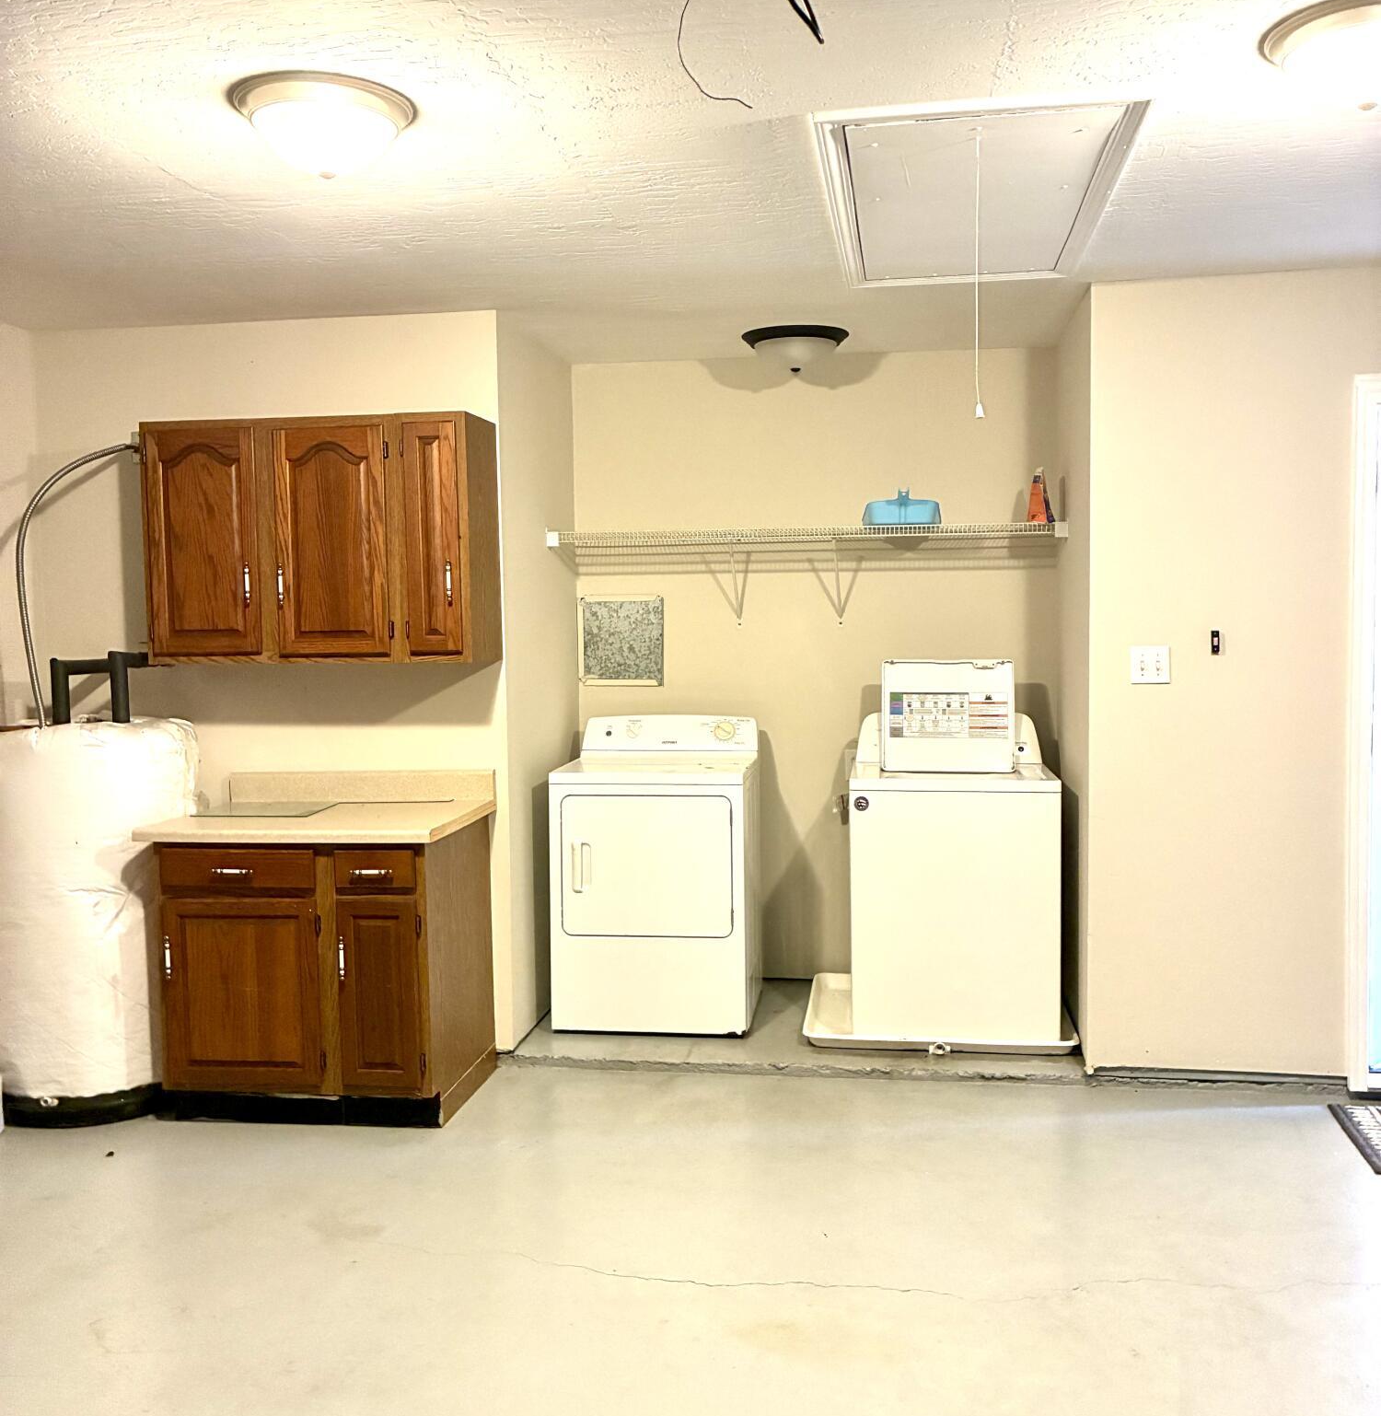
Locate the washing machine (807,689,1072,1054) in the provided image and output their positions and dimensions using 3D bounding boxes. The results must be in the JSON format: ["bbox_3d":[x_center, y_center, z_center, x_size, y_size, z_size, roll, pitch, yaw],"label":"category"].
[{"bbox_3d":[0.910,0.555,4.918,0.750,1.120,0.710,0,4,9],"label":"washing machine"}]

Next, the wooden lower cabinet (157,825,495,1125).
[{"bbox_3d":[-1.132,0.796,4.415,0.855,0.865,0.600,0,4,9],"label":"wooden lower cabinet"}]

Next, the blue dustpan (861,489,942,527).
[{"bbox_3d":[0.772,-0.734,5.026,0.283,0.152,0.290,0,4,9],"label":"blue dustpan"}]

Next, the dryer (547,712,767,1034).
[{"bbox_3d":[-0.100,0.583,5.093,0.690,1.070,0.640,0,4,9],"label":"dryer"}]

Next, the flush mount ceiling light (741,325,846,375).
[{"bbox_3d":[0.374,-1.258,4.907,0.377,0.128,0.377,0,4,9],"label":"flush mount ceiling light"}]

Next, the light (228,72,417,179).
[{"bbox_3d":[-0.698,-1.085,2.642,0.350,0.134,0.350,0,4,9],"label":"light"}]

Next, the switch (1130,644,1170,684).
[{"bbox_3d":[1.409,-0.131,4.236,0.117,0.116,0.013,0,4,9],"label":"switch"}]

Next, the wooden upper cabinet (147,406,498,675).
[{"bbox_3d":[-1.181,-0.530,4.459,1.070,0.765,0.330,0,4,9],"label":"wooden upper cabinet"}]

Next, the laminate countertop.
[{"bbox_3d":[-1.159,0.307,4.367,0.932,0.142,0.625,0,4,9],"label":"laminate countertop"}]

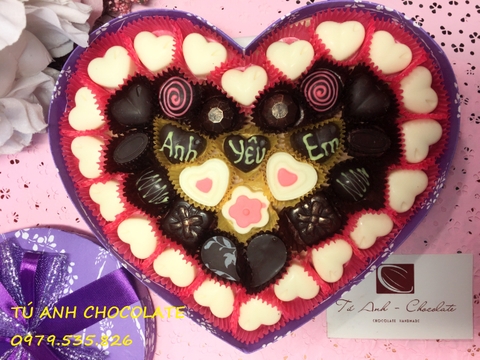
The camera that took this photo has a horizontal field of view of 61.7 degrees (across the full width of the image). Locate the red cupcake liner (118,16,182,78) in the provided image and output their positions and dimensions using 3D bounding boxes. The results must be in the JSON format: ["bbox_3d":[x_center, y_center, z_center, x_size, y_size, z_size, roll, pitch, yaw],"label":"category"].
[{"bbox_3d":[-0.052,-0.076,0.240,0.036,0.019,0.035,0,89,0],"label":"red cupcake liner"}]

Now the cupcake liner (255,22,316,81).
[{"bbox_3d":[0.026,-0.074,0.239,0.035,0.019,0.034,0,89,0],"label":"cupcake liner"}]

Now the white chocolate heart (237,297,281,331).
[{"bbox_3d":[0.011,0.084,0.257,0.028,0.013,0.025,-16,94,8],"label":"white chocolate heart"}]

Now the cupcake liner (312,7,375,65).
[{"bbox_3d":[0.060,-0.082,0.237,0.036,0.019,0.033,0,93,5],"label":"cupcake liner"}]

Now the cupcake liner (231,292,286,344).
[{"bbox_3d":[0.011,0.083,0.255,0.034,0.019,0.032,1,96,6],"label":"cupcake liner"}]

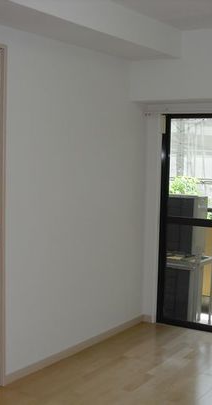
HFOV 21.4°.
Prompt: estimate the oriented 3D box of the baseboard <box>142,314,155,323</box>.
[{"bbox_3d":[0.373,1.020,4.920,0.100,0.060,0.020,5,6,33],"label":"baseboard"}]

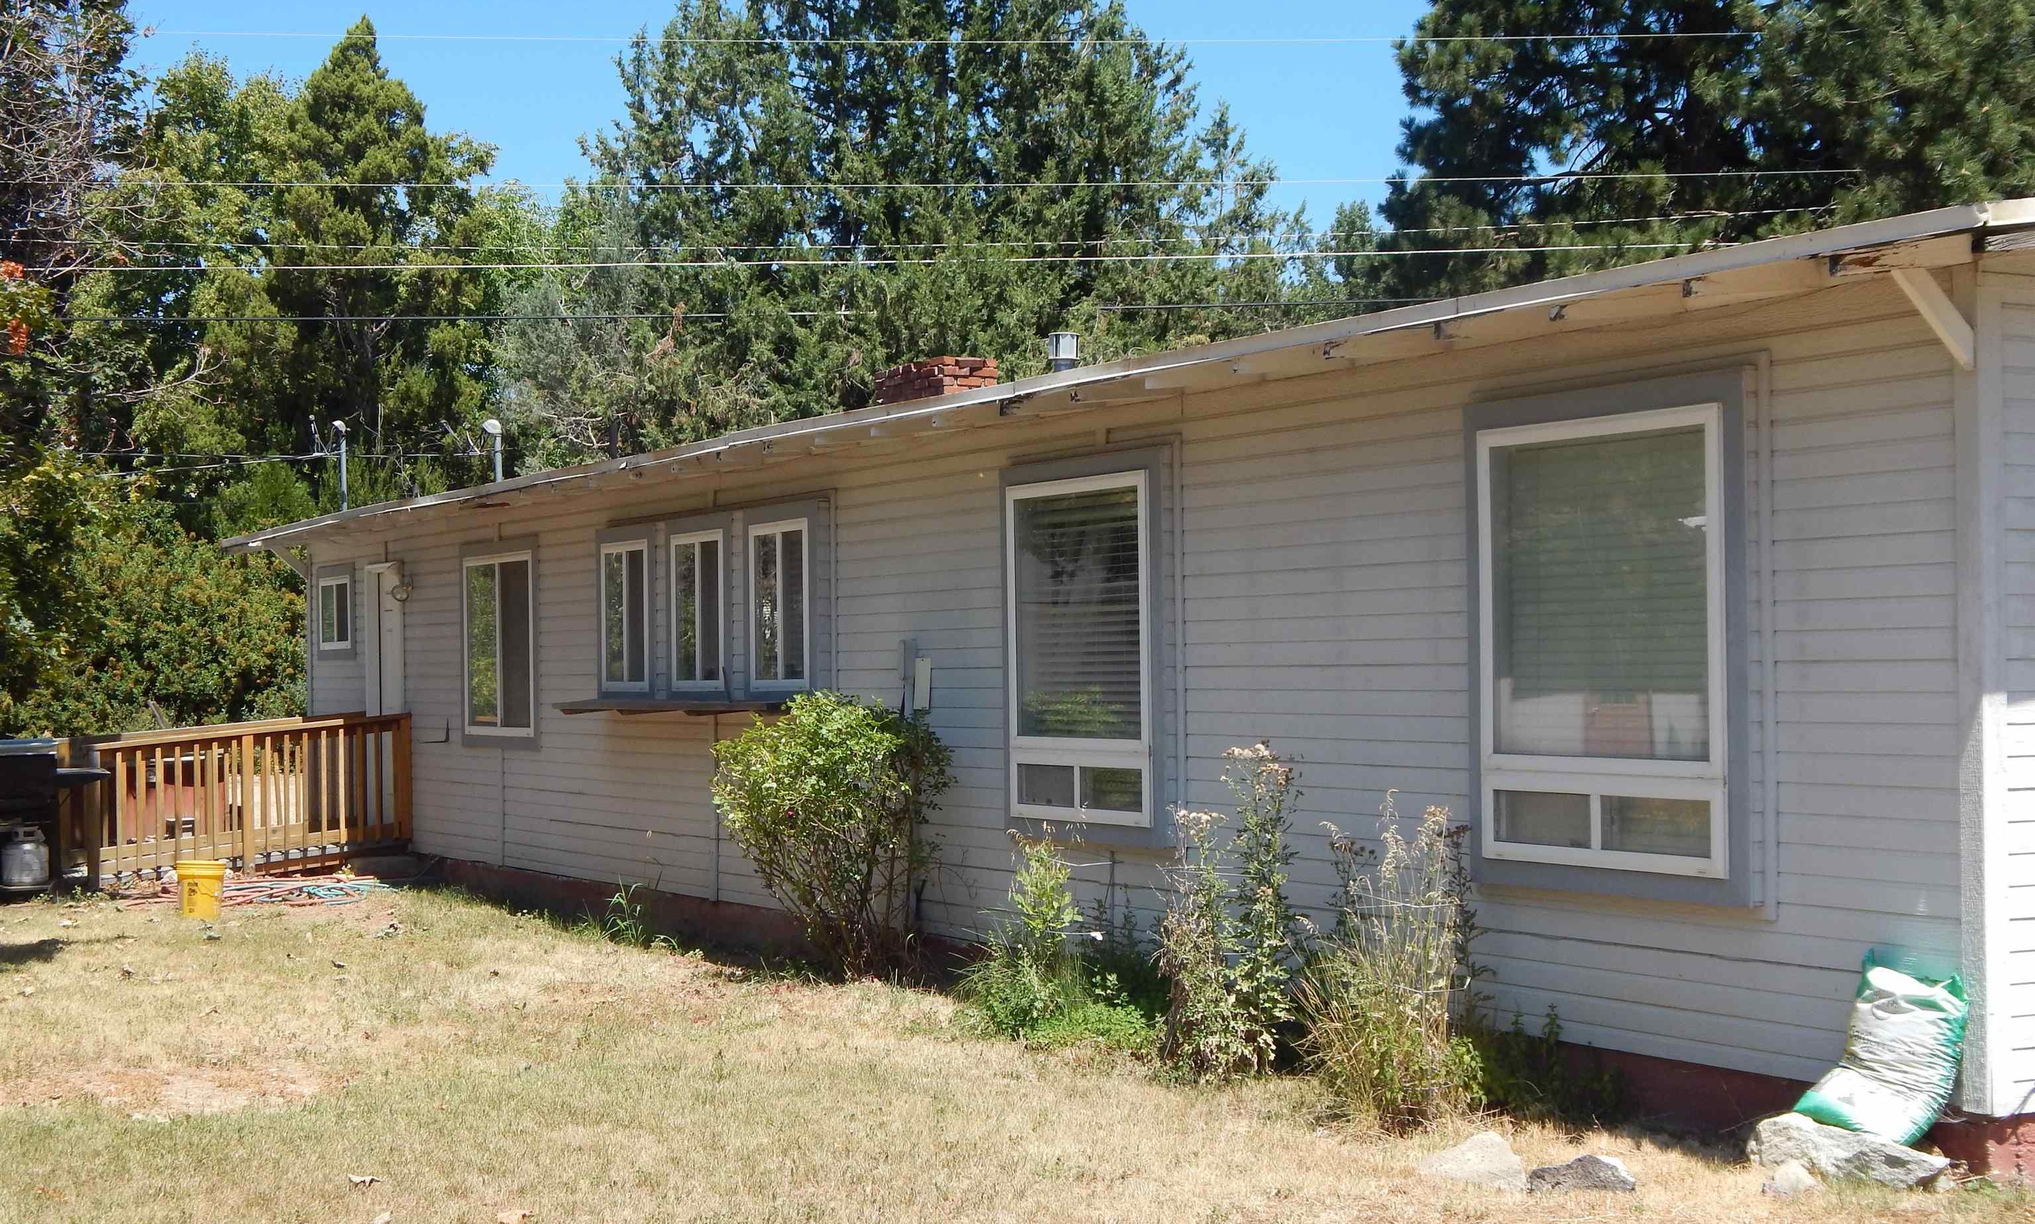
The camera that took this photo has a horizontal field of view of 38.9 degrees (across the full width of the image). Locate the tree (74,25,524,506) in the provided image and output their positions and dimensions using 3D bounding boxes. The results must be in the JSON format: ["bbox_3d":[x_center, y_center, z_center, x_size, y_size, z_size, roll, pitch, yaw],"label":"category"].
[{"bbox_3d":[-9.258,-2.553,37.898,5.500,10.000,5.500,0,-1,-29],"label":"tree"}]

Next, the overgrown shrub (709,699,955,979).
[{"bbox_3d":[-0.878,1.051,13.650,1.030,1.320,1.080,-1,-1,0],"label":"overgrown shrub"}]

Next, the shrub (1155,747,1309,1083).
[{"bbox_3d":[0.791,1.108,10.650,0.520,1.200,0.520,0,-1,-29],"label":"shrub"}]

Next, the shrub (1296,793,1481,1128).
[{"bbox_3d":[1.211,1.139,9.400,0.560,1.070,0.570,0,-1,-29],"label":"shrub"}]

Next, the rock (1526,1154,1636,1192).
[{"bbox_3d":[1.604,1.600,8.200,0.300,0.120,0.200,-1,-1,11],"label":"rock"}]

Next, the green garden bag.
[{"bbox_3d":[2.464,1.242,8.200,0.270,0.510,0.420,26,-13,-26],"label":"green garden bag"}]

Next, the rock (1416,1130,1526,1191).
[{"bbox_3d":[1.304,1.569,8.250,0.300,0.160,0.240,-1,-1,11],"label":"rock"}]

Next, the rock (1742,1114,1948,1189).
[{"bbox_3d":[2.356,1.526,8.170,0.310,0.210,0.570,0,-1,-29],"label":"rock"}]

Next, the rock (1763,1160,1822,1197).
[{"bbox_3d":[2.179,1.594,8.100,0.170,0.110,0.140,-1,-1,11],"label":"rock"}]

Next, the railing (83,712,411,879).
[{"bbox_3d":[-5.732,1.360,21.130,2.300,1.220,1.200,0,-1,-29],"label":"railing"}]

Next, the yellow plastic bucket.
[{"bbox_3d":[-5.125,1.743,18.100,0.310,0.375,0.310,0,-1,-29],"label":"yellow plastic bucket"}]

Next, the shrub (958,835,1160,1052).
[{"bbox_3d":[0.165,1.346,11.700,0.740,0.840,0.760,0,-1,-29],"label":"shrub"}]

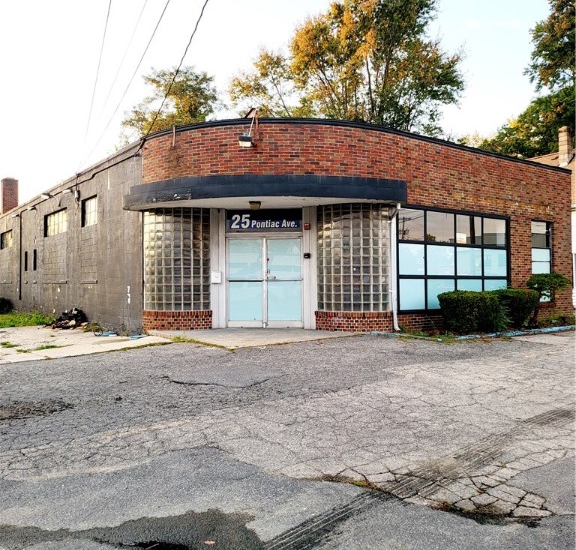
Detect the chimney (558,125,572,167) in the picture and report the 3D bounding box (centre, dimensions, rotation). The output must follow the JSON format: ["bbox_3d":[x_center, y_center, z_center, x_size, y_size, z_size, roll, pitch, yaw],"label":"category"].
[{"bbox_3d":[12.500,-5.790,24.000,0.430,1.800,0.430,1,-1,-35],"label":"chimney"}]

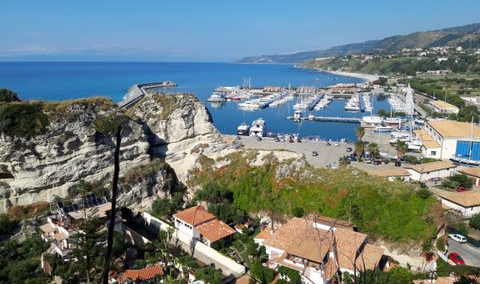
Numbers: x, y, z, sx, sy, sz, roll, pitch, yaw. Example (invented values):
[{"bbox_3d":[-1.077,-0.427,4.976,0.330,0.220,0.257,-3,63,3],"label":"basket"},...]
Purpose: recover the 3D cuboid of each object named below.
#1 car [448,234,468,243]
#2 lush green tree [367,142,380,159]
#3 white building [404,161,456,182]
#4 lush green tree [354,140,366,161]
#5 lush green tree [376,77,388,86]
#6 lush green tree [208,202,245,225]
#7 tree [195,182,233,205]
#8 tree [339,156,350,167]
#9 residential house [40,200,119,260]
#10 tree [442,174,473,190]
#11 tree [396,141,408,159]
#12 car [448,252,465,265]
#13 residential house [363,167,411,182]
[{"bbox_3d":[59.676,26.302,98.475,1.780,1.500,4.250,-8,15,-32],"label":"car"},{"bbox_3d":[76.115,5.625,205.326,6.300,9.000,6.300,0,13,0],"label":"lush green tree"},{"bbox_3d":[91.101,13.237,172.642,28.000,5.000,10.600,-6,14,-27],"label":"white building"},{"bbox_3d":[65.684,4.988,195.243,5.700,11.000,5.700,0,13,0],"label":"lush green tree"},{"bbox_3d":[300.956,-126.307,760.572,19.000,17.000,18.000,0,13,0],"label":"lush green tree"},{"bbox_3d":[-3.262,19.165,98.000,10.000,6.500,8.500,0,13,0],"label":"lush green tree"},{"bbox_3d":[-7.792,14.996,106.000,10.800,6.800,9.000,0,13,0],"label":"tree"},{"bbox_3d":[56.263,10.238,193.919,5.800,5.000,5.800,0,13,0],"label":"tree"},{"bbox_3d":[-46.079,24.333,102.676,18.000,7.500,13.000,-8,15,-31],"label":"residential house"},{"bbox_3d":[92.154,16.215,152.492,11.500,5.500,8.000,0,13,0],"label":"tree"},{"bbox_3d":[92.598,5.137,205.217,6.300,10.000,6.300,0,13,0],"label":"tree"},{"bbox_3d":[58.936,31.751,98.000,1.680,1.450,3.900,-8,15,-31],"label":"car"},{"bbox_3d":[67.527,14.733,166.085,20.500,4.800,9.500,1,13,2],"label":"residential house"}]

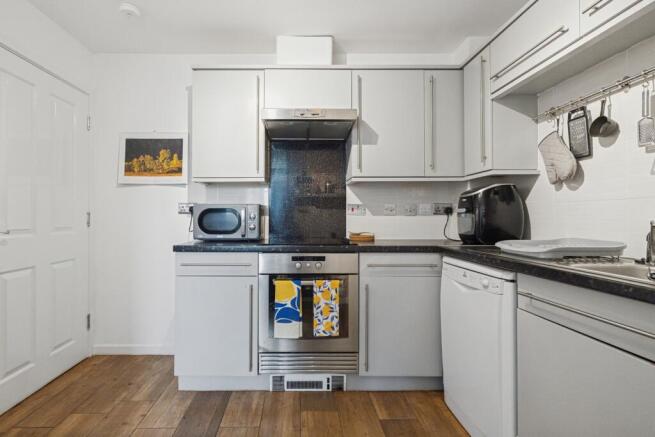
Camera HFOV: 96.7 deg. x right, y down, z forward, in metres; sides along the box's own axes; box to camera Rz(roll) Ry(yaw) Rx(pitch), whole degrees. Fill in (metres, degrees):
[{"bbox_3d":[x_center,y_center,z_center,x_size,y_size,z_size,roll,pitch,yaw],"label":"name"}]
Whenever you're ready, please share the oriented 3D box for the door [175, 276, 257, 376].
[{"bbox_3d":[-0.657,0.643,1.731,0.490,0.587,0.022,0,0,0],"label":"door"}]

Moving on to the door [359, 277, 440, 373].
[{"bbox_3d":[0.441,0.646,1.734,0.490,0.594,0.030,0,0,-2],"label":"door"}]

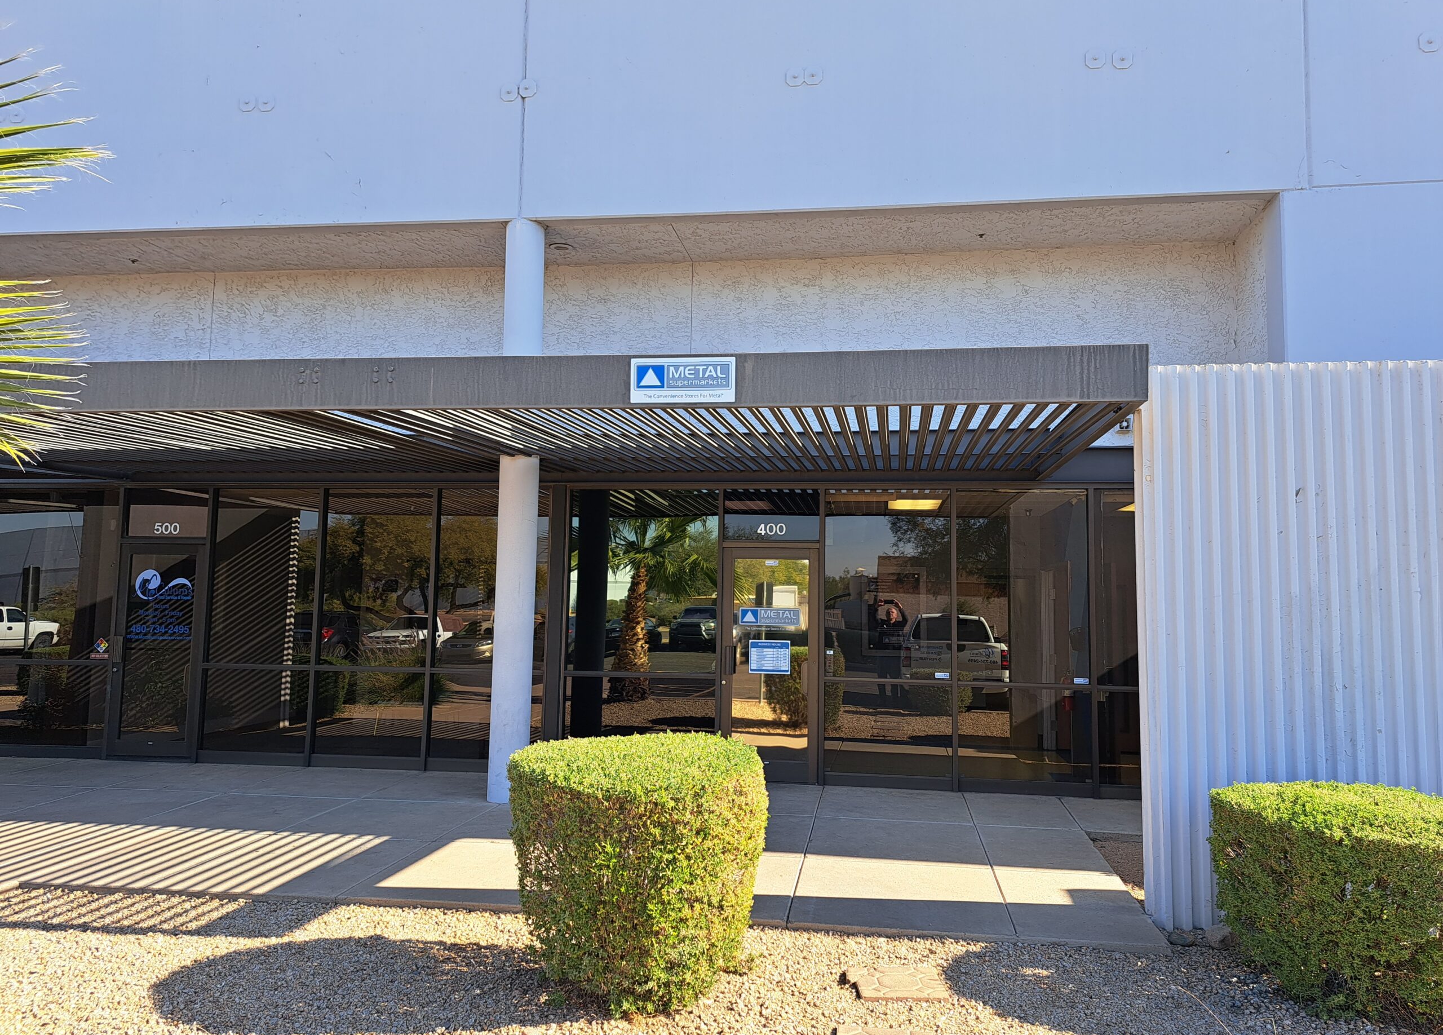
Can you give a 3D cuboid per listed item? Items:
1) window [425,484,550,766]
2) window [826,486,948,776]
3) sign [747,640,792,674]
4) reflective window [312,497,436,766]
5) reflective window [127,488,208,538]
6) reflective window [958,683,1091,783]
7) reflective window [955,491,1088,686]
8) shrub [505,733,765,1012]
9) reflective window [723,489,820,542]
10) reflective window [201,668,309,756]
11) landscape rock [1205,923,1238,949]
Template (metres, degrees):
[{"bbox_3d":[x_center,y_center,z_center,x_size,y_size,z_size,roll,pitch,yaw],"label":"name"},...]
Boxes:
[{"bbox_3d":[-2.236,1.020,9.626,1.149,2.604,0.060,0,-5,8],"label":"window"},{"bbox_3d":[1.524,1.061,9.191,1.156,2.656,0.060,0,-5,8],"label":"window"},{"bbox_3d":[0.447,1.290,9.242,0.388,0.308,0.010,0,-5,8],"label":"sign"},{"bbox_3d":[-3.410,1.041,9.845,1.154,2.641,0.060,0,-5,8],"label":"reflective window"},{"bbox_3d":[-5.664,-0.037,10.243,0.910,0.504,0.060,0,-5,8],"label":"reflective window"},{"bbox_3d":[2.682,1.926,8.885,1.166,0.860,0.060,0,-5,8],"label":"reflective window"},{"bbox_3d":[2.690,0.629,9.005,1.163,1.753,0.060,0,-5,8],"label":"reflective window"},{"bbox_3d":[-0.398,1.588,4.691,1.144,1.084,1.144,0,-5,8],"label":"shrub"},{"bbox_3d":[0.465,-0.017,9.431,0.906,0.501,0.060,0,-5,8],"label":"reflective window"},{"bbox_3d":[-4.587,1.912,9.857,1.121,0.823,0.060,0,-5,8],"label":"reflective window"},{"bbox_3d":[2.584,2.157,5.171,0.169,0.100,0.139,0,-5,8],"label":"landscape rock"}]

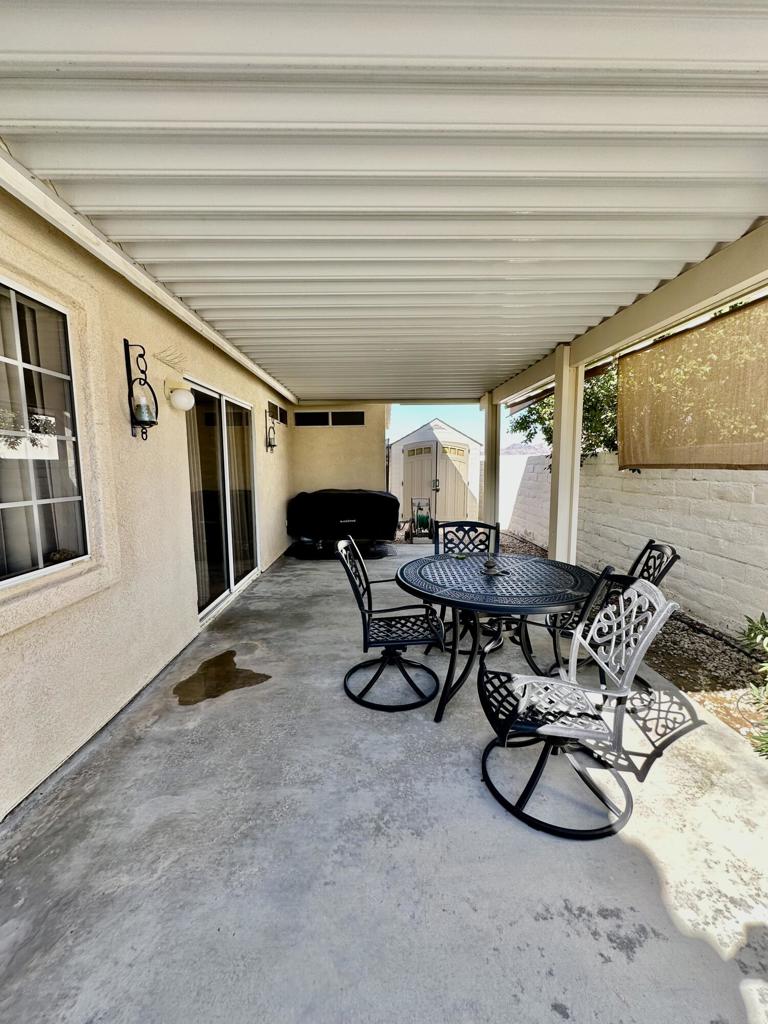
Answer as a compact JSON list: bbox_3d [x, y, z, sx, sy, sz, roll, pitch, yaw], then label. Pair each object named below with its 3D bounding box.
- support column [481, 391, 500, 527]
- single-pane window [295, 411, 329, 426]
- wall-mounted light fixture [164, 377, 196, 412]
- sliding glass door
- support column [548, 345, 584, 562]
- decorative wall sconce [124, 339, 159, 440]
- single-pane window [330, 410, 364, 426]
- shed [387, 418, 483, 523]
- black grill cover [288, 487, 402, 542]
[{"bbox_3d":[1.812,-0.667,6.891,0.195,2.595,0.190,-1,7,-1],"label":"support column"},{"bbox_3d":[-1.293,-1.655,7.396,0.604,0.260,0.060,-1,7,-1],"label":"single-pane window"},{"bbox_3d":[-1.518,-0.880,3.116,0.203,0.245,0.170,-1,7,-1],"label":"wall-mounted light fixture"},{"bbox_3d":[-1.654,-0.178,4.456,0.080,2.050,1.880,-1,7,-1],"label":"sliding glass door"},{"bbox_3d":[1.872,-0.367,4.269,0.210,2.590,0.190,-1,7,-1],"label":"support column"},{"bbox_3d":[-1.521,-0.765,2.595,0.174,0.625,0.130,-1,7,-1],"label":"decorative wall sconce"},{"bbox_3d":[-0.652,-1.666,7.408,0.606,0.260,0.060,-1,7,-1],"label":"single-pane window"},{"bbox_3d":[1.245,-1.124,11.121,2.310,2.520,2.100,-1,7,-1],"label":"shed"},{"bbox_3d":[-0.617,0.018,6.583,1.685,0.790,0.660,-1,7,-1],"label":"black grill cover"}]

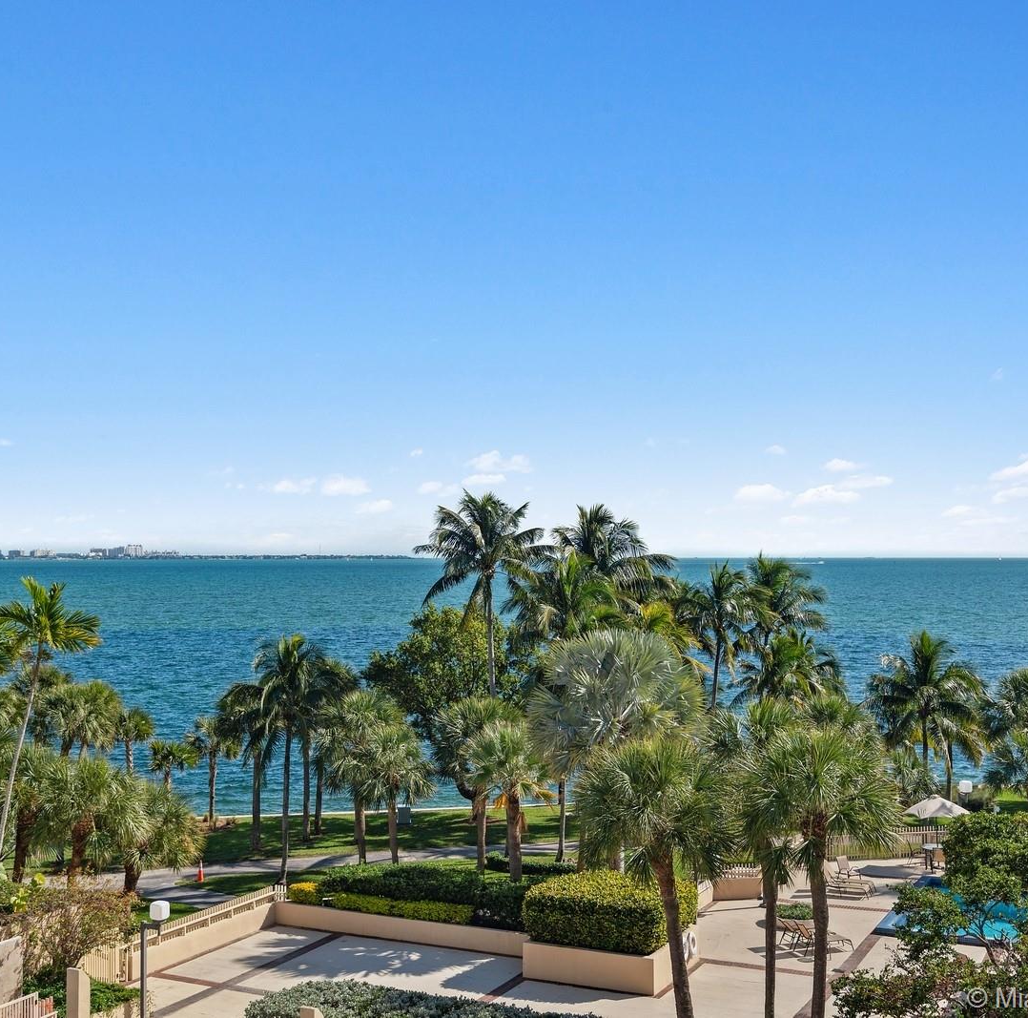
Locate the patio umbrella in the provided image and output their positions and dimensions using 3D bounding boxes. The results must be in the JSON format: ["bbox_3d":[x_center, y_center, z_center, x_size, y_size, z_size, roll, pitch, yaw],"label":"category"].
[{"bbox_3d":[15.492,11.773,54.300,2.400,2.660,2.400,0,-2,0],"label":"patio umbrella"}]

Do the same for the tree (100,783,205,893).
[{"bbox_3d":[-12.799,11.632,51.945,3.780,4.170,3.700,0,-2,0],"label":"tree"}]

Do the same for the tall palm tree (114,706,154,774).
[{"bbox_3d":[-16.638,11.196,65.000,1.850,5.115,1.850,0,-2,0],"label":"tall palm tree"}]

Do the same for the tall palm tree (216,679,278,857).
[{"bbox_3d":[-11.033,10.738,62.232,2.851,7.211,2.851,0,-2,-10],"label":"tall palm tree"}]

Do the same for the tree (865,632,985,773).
[{"bbox_3d":[19.159,9.970,68.709,5.550,8.590,5.500,0,-2,0],"label":"tree"}]

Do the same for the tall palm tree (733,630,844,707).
[{"bbox_3d":[12.726,9.942,68.710,5.100,8.650,5.200,0,-2,0],"label":"tall palm tree"}]

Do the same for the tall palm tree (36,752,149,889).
[{"bbox_3d":[-14.957,11.046,52.500,3.900,4.764,3.900,0,-2,0],"label":"tall palm tree"}]

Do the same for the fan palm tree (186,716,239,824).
[{"bbox_3d":[-13.521,11.721,66.150,2.400,4.920,2.500,0,-2,0],"label":"fan palm tree"}]

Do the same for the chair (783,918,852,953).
[{"bbox_3d":[8.769,12.240,42.771,1.830,0.900,0.660,1,-2,-22],"label":"chair"}]

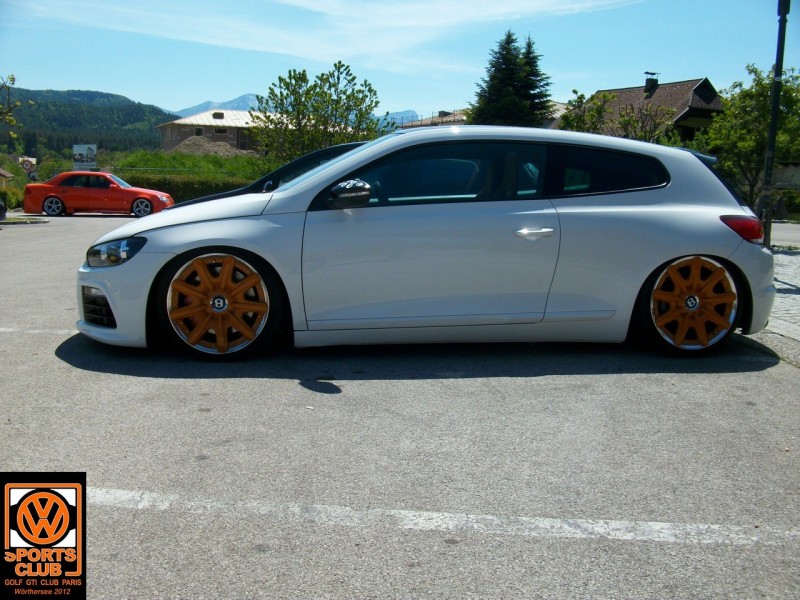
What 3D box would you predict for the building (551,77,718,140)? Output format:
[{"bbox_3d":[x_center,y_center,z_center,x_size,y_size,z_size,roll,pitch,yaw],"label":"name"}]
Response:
[{"bbox_3d":[15.929,-10.239,49.226,10.300,7.800,10.300,-4,9,-32],"label":"building"}]

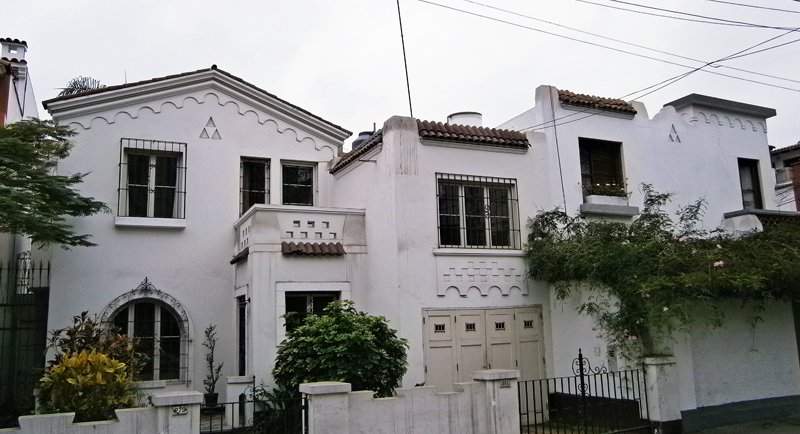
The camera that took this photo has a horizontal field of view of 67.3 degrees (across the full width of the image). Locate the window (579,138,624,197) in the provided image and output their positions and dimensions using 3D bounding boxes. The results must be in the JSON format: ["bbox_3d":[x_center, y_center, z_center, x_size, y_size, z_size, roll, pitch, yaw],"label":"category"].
[{"bbox_3d":[4.357,-0.964,13.058,1.221,1.390,0.217,2,-9,-24],"label":"window"}]

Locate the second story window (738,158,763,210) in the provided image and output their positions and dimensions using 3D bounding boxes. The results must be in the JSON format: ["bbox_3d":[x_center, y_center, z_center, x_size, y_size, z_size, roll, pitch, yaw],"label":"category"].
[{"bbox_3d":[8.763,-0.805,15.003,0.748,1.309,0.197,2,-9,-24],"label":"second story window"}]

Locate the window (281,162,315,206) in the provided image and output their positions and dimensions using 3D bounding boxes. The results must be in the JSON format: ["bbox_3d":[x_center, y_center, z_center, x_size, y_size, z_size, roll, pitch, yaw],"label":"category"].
[{"bbox_3d":[-2.319,-0.755,13.822,0.798,1.041,0.138,2,-9,-24],"label":"window"}]

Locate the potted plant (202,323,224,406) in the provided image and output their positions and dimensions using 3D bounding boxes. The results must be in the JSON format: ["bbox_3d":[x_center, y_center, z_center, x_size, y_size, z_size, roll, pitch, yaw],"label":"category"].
[{"bbox_3d":[-3.730,2.973,12.025,0.405,1.622,0.414,2,-9,-24],"label":"potted plant"}]

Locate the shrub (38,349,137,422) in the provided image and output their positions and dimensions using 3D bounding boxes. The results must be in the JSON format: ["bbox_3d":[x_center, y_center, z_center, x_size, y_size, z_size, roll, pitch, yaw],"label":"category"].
[{"bbox_3d":[-3.870,2.533,7.434,1.068,1.733,1.184,2,-9,-24],"label":"shrub"}]

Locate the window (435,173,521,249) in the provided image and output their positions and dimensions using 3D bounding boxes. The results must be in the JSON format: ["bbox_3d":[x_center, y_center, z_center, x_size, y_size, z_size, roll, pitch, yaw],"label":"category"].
[{"bbox_3d":[1.482,-0.076,11.423,1.788,1.385,0.197,2,-9,-24],"label":"window"}]

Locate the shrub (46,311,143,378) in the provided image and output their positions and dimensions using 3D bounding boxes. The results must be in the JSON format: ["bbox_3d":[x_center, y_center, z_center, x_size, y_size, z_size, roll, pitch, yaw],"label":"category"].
[{"bbox_3d":[-4.279,2.443,8.410,1.202,2.196,1.332,2,-9,-24],"label":"shrub"}]

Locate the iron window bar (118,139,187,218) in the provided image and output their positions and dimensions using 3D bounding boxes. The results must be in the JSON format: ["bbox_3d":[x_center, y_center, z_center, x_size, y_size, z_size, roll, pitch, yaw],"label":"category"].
[{"bbox_3d":[-5.063,-0.765,12.337,1.259,1.594,0.148,2,-9,-24],"label":"iron window bar"}]

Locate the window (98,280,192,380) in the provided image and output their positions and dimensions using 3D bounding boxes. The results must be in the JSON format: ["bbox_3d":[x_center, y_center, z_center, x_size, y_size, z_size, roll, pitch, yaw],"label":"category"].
[{"bbox_3d":[-5.044,2.265,12.004,1.623,2.021,0.197,2,-9,-24],"label":"window"}]

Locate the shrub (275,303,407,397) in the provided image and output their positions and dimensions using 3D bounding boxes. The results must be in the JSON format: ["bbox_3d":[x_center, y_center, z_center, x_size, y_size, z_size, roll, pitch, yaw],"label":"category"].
[{"bbox_3d":[-0.870,2.510,9.402,2.100,2.350,1.950,2,-9,-24],"label":"shrub"}]

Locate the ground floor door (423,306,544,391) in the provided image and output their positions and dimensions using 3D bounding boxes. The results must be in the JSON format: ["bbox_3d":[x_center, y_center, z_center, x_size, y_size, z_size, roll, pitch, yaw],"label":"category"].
[{"bbox_3d":[1.615,2.795,11.144,2.605,2.226,0.118,2,-9,-24],"label":"ground floor door"}]

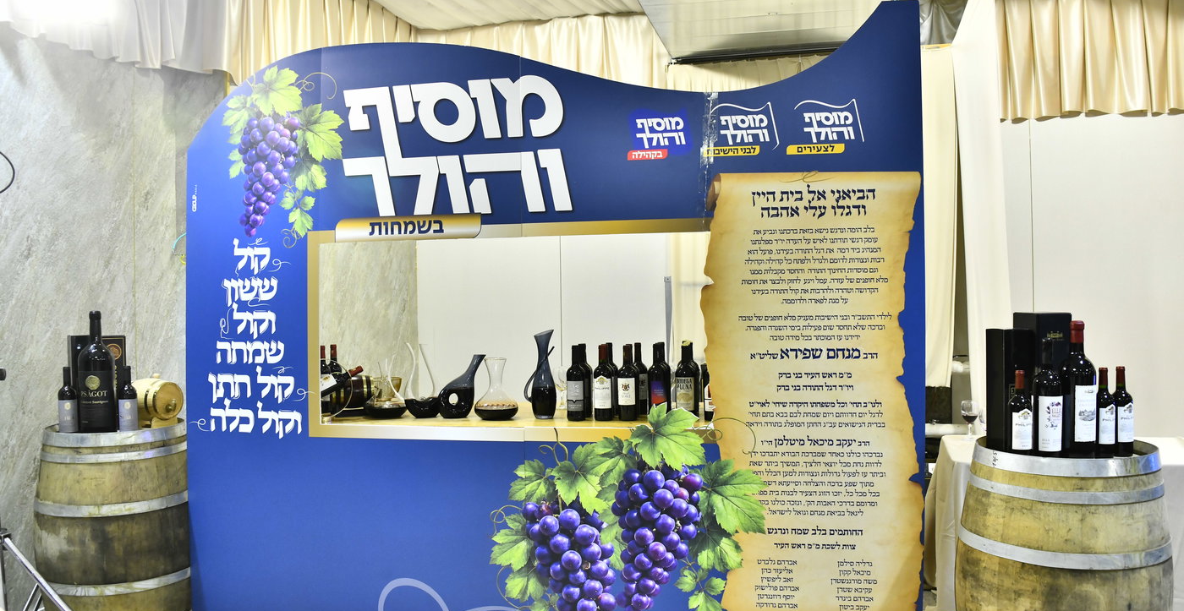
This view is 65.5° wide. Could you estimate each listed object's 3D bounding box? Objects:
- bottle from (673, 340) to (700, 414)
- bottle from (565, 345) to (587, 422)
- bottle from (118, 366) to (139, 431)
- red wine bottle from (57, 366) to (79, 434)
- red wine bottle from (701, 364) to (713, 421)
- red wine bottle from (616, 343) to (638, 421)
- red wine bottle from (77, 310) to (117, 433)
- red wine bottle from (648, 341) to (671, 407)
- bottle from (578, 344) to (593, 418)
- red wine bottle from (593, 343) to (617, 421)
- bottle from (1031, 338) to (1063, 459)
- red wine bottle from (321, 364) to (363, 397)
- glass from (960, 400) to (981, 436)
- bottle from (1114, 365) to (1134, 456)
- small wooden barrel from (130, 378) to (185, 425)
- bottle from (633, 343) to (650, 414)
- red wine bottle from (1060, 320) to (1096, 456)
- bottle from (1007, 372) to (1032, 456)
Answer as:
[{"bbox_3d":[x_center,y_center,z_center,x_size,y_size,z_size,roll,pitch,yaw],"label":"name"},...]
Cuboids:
[{"bbox_3d":[0.373,0.303,3.645,0.077,0.298,0.077,-1,0,6],"label":"bottle"},{"bbox_3d":[-0.063,0.314,3.700,0.075,0.302,0.075,0,0,7],"label":"bottle"},{"bbox_3d":[-1.918,0.398,3.810,0.075,0.298,0.075,0,0,-27],"label":"bottle"},{"bbox_3d":[-2.167,0.402,3.810,0.075,0.298,0.075,0,0,-30],"label":"red wine bottle"},{"bbox_3d":[0.462,0.321,3.626,0.068,0.262,0.068,-1,0,7],"label":"red wine bottle"},{"bbox_3d":[0.141,0.306,3.679,0.076,0.298,0.076,-1,0,2],"label":"red wine bottle"},{"bbox_3d":[-2.074,0.288,3.858,0.150,0.527,0.150,-1,0,-16],"label":"red wine bottle"},{"bbox_3d":[0.266,0.308,3.690,0.075,0.302,0.075,0,0,-7],"label":"red wine bottle"},{"bbox_3d":[-0.034,0.308,3.791,0.075,0.298,0.075,-1,0,-12],"label":"bottle"},{"bbox_3d":[0.048,0.310,3.690,0.075,0.303,0.075,0,0,8],"label":"red wine bottle"},{"bbox_3d":[1.458,0.306,2.944,0.095,0.398,0.095,-1,0,-3],"label":"bottle"},{"bbox_3d":[-1.099,0.329,3.870,0.300,0.075,0.075,-25,0,6],"label":"red wine bottle"},{"bbox_3d":[1.874,0.569,4.560,0.087,0.195,0.087,-1,0,23],"label":"glass"},{"bbox_3d":[1.744,0.348,3.030,0.075,0.300,0.075,0,0,-14],"label":"bottle"},{"bbox_3d":[-1.941,0.431,4.055,0.230,0.236,0.187,-1,0,17],"label":"small wooden barrel"},{"bbox_3d":[0.196,0.305,3.847,0.075,0.298,0.075,-1,0,-17],"label":"bottle"},{"bbox_3d":[1.573,0.275,2.980,0.120,0.453,0.120,0,0,-4],"label":"red wine bottle"},{"bbox_3d":[1.369,0.356,2.940,0.075,0.300,0.075,0,0,-2],"label":"bottle"}]

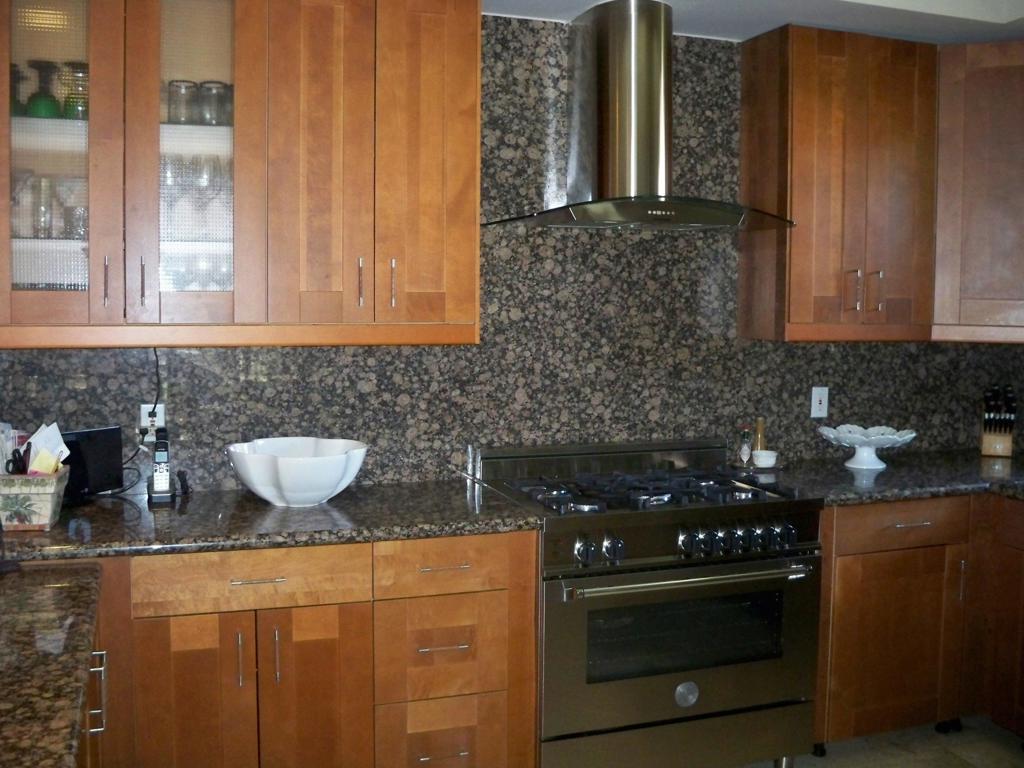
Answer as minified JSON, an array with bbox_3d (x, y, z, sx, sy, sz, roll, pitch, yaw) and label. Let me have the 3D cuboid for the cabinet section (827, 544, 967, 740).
[{"bbox_3d":[1.167,0.816,3.609,0.541,0.601,0.549,-1,4,-19],"label":"cabinet section"}]

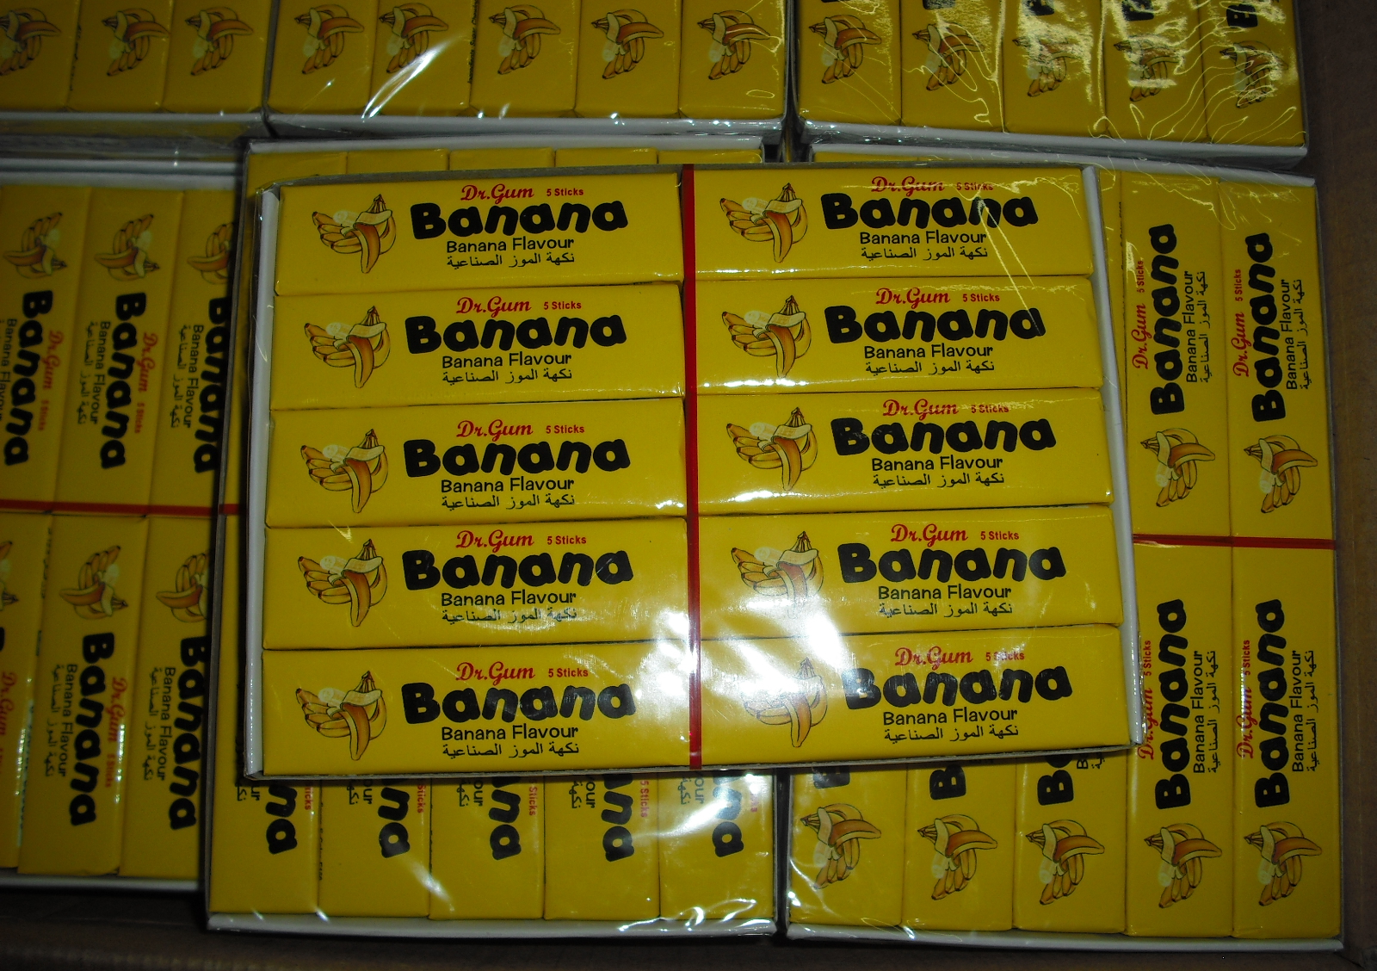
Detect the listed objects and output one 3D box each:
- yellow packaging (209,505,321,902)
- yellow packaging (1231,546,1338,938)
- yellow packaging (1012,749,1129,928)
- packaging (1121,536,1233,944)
[{"bbox_3d":[-0.079,0.044,0.286,0.021,0.011,0.073,0,79,-1],"label":"yellow packaging"},{"bbox_3d":[0.115,0.050,0.295,0.021,0.011,0.074,3,79,0],"label":"yellow packaging"},{"bbox_3d":[0.071,0.047,0.287,0.021,0.011,0.073,3,79,0],"label":"yellow packaging"},{"bbox_3d":[0.094,0.049,0.294,0.021,0.011,0.074,3,79,0],"label":"packaging"}]

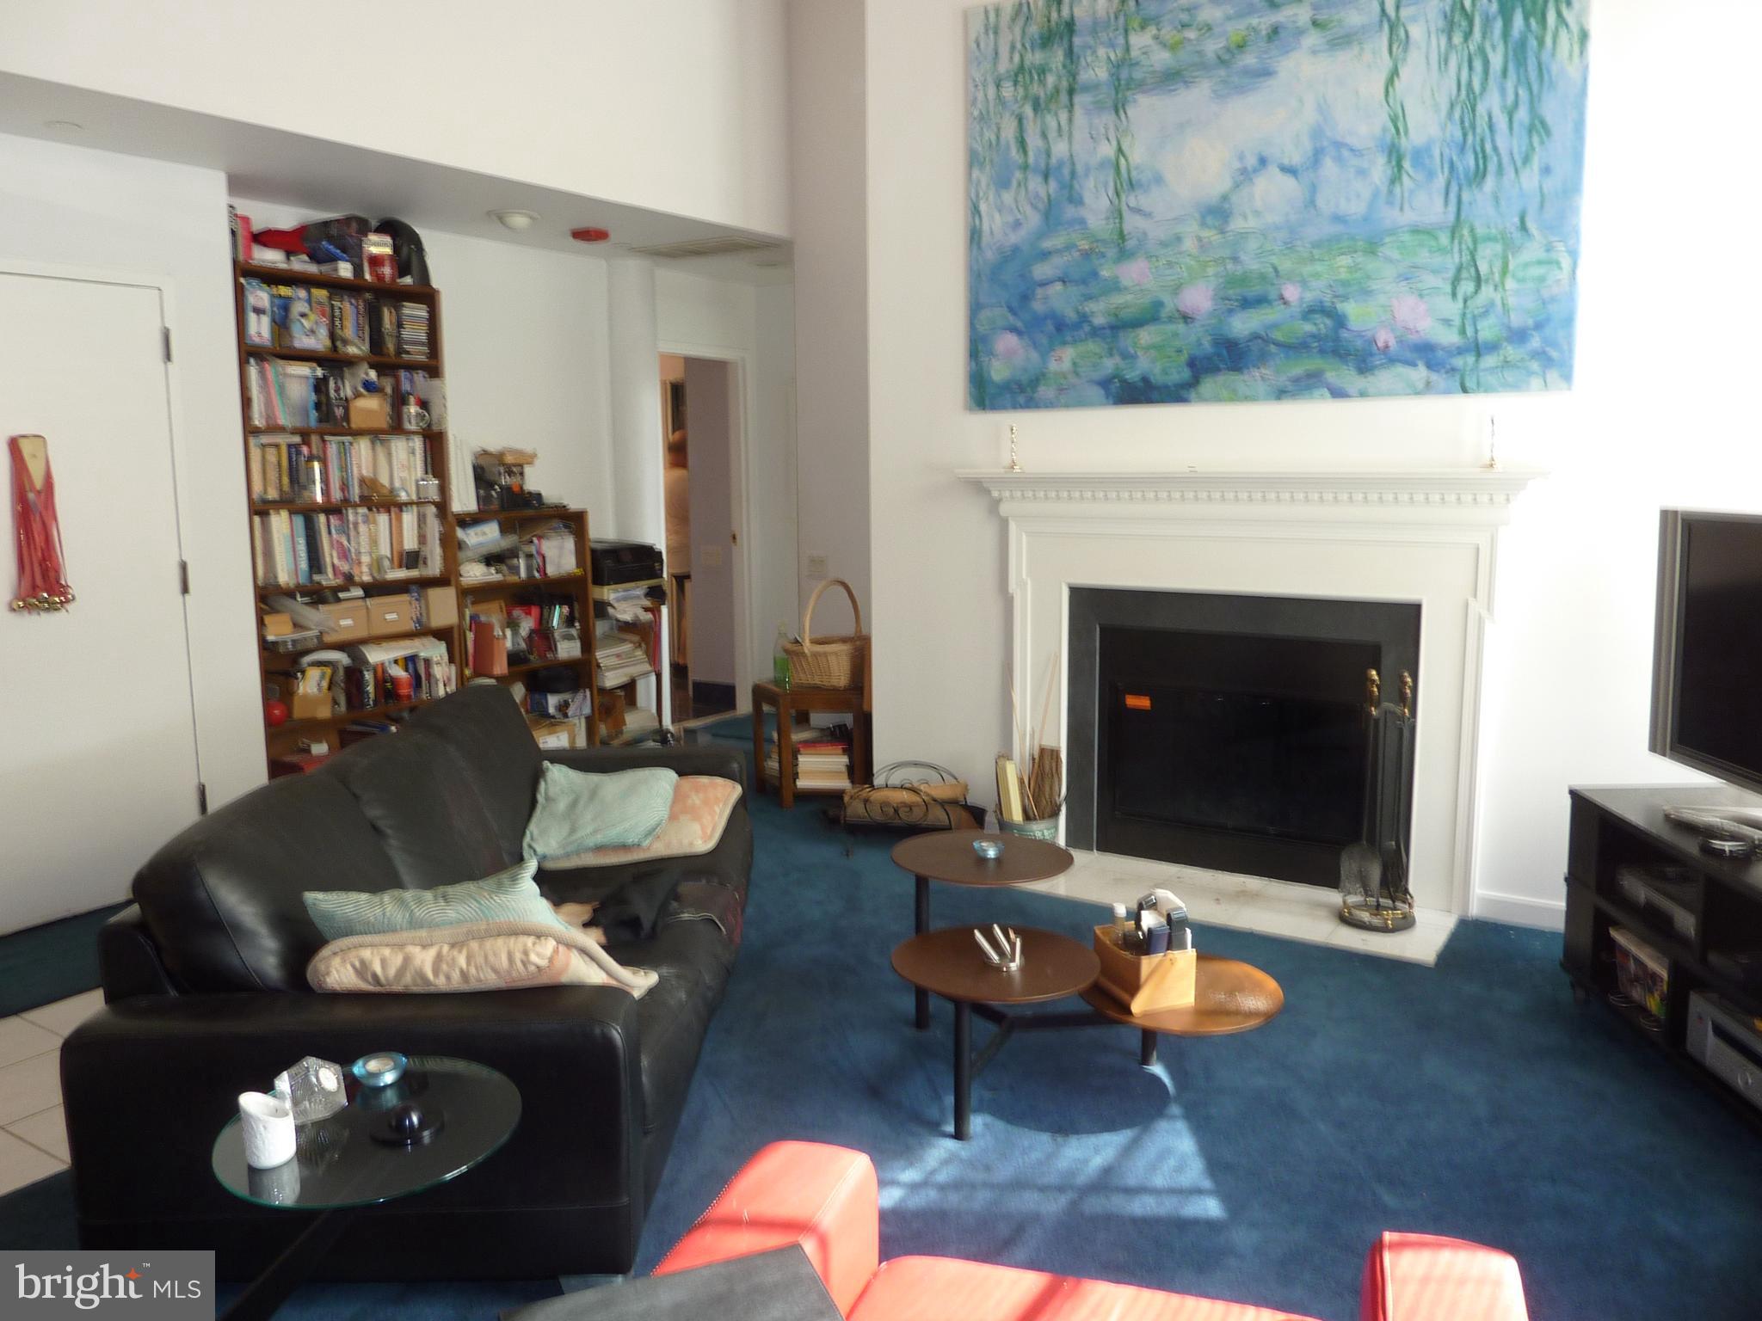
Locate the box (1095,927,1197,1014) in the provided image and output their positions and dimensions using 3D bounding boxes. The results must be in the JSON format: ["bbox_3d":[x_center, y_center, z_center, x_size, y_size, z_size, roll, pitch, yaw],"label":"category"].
[{"bbox_3d":[0.599,0.696,2.895,0.140,0.135,0.200,-3,9,-20],"label":"box"}]

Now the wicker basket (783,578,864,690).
[{"bbox_3d":[-0.215,-0.125,5.673,0.340,0.450,0.260,5,10,32],"label":"wicker basket"}]

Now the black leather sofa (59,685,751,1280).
[{"bbox_3d":[-0.944,0.561,3.267,1.000,0.800,2.080,0,8,1],"label":"black leather sofa"}]

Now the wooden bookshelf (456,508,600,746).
[{"bbox_3d":[-1.646,-0.025,5.665,0.280,1.260,0.698,6,10,37],"label":"wooden bookshelf"}]

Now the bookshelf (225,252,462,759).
[{"bbox_3d":[-2.107,-0.362,4.981,0.280,2.130,0.809,6,10,37],"label":"bookshelf"}]

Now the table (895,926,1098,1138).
[{"bbox_3d":[0.255,0.845,2.844,0.455,0.357,0.455,0,8,0],"label":"table"}]

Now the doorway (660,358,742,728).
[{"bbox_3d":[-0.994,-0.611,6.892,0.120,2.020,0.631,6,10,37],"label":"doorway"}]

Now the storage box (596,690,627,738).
[{"bbox_3d":[-1.290,0.254,6.100,0.170,0.235,0.150,6,10,37],"label":"storage box"}]

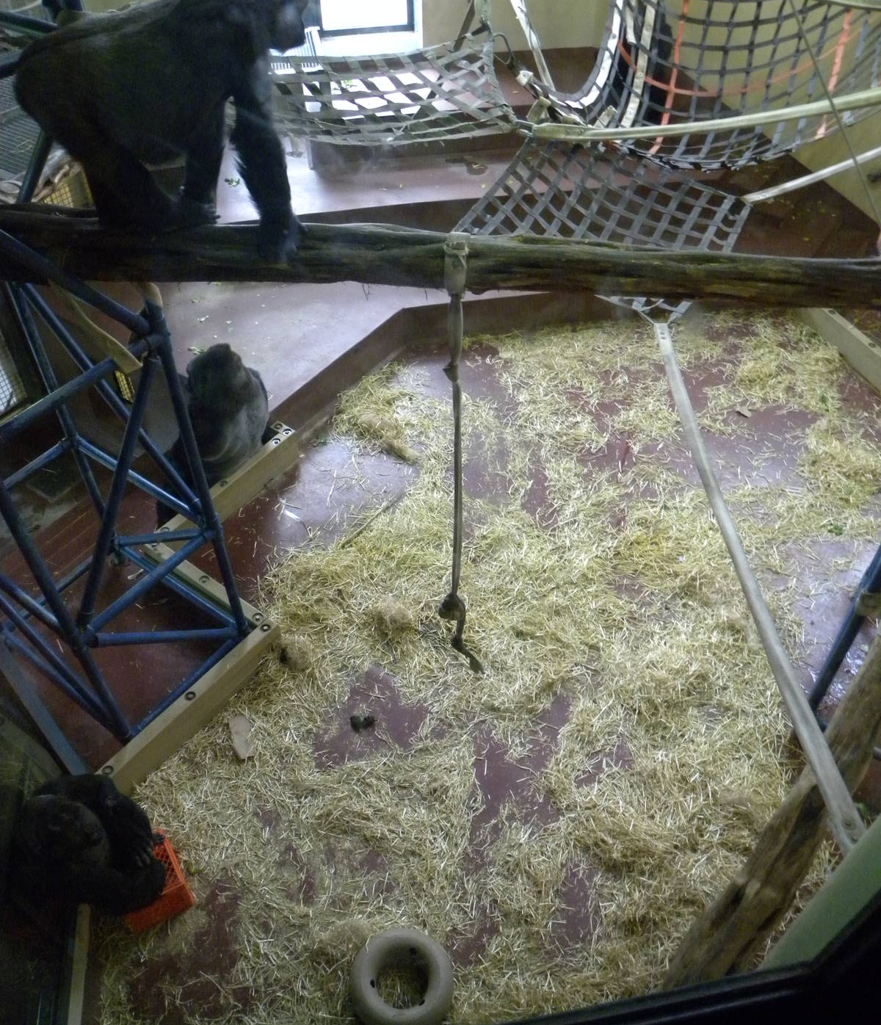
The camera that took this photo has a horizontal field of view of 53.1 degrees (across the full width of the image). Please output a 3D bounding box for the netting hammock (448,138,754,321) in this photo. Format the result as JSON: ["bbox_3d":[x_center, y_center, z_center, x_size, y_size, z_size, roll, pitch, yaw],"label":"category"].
[{"bbox_3d":[1.064,-1.975,6.056,1.792,0.451,0.955,28,51,27],"label":"netting hammock"}]

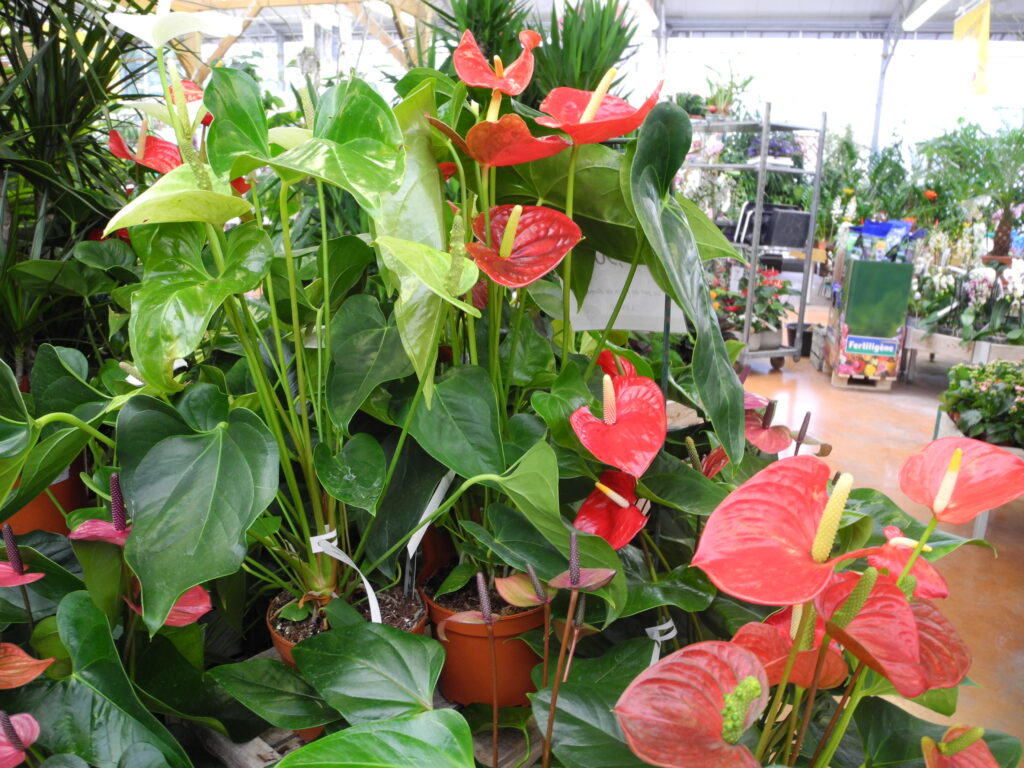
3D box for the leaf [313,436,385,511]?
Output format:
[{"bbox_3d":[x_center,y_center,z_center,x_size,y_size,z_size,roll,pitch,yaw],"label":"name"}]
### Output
[{"bbox_3d":[-0.187,0.103,0.960,0.083,0.085,0.045,2,12,-3],"label":"leaf"}]

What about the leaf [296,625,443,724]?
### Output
[{"bbox_3d":[-0.139,0.287,0.830,0.145,0.065,0.120,3,12,0],"label":"leaf"}]

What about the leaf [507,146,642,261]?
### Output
[{"bbox_3d":[0.067,-0.201,0.920,0.150,0.130,0.090,0,16,0],"label":"leaf"}]

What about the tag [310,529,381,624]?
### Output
[{"bbox_3d":[-0.185,0.214,0.920,0.078,0.100,0.050,-3,17,-10],"label":"tag"}]

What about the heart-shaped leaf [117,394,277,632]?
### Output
[{"bbox_3d":[-0.278,0.112,0.730,0.135,0.195,0.075,-5,17,-15],"label":"heart-shaped leaf"}]

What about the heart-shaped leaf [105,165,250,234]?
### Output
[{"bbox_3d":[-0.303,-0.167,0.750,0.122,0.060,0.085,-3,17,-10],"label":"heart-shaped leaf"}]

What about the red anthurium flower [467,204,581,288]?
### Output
[{"bbox_3d":[0.015,-0.164,0.980,0.130,0.100,0.085,3,12,3],"label":"red anthurium flower"}]

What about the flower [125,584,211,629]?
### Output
[{"bbox_3d":[-0.331,0.215,0.800,0.083,0.038,0.065,0,13,-11],"label":"flower"}]

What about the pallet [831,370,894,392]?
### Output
[{"bbox_3d":[2.470,-0.070,5.980,0.400,0.100,0.580,5,13,11],"label":"pallet"}]

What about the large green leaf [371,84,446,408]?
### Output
[{"bbox_3d":[-0.122,-0.163,0.980,0.080,0.360,0.120,6,13,17],"label":"large green leaf"}]

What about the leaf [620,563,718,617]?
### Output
[{"bbox_3d":[0.165,0.226,0.900,0.112,0.040,0.085,0,16,0],"label":"leaf"}]

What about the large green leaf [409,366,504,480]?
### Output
[{"bbox_3d":[-0.068,0.045,1.030,0.115,0.135,0.070,4,12,6],"label":"large green leaf"}]

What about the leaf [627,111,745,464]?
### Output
[{"bbox_3d":[0.192,-0.113,0.940,0.110,0.385,0.140,3,12,0],"label":"leaf"}]

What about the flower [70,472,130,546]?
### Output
[{"bbox_3d":[-0.382,0.119,0.780,0.075,0.070,0.065,7,13,18],"label":"flower"}]

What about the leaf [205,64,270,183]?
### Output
[{"bbox_3d":[-0.264,-0.252,0.800,0.066,0.110,0.060,-4,17,-14],"label":"leaf"}]

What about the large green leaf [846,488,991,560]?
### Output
[{"bbox_3d":[0.351,0.122,0.720,0.125,0.050,0.085,-5,15,-30],"label":"large green leaf"}]

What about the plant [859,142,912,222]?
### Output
[{"bbox_3d":[4.046,-2.177,9.000,0.550,0.850,0.550,7,13,22],"label":"plant"}]

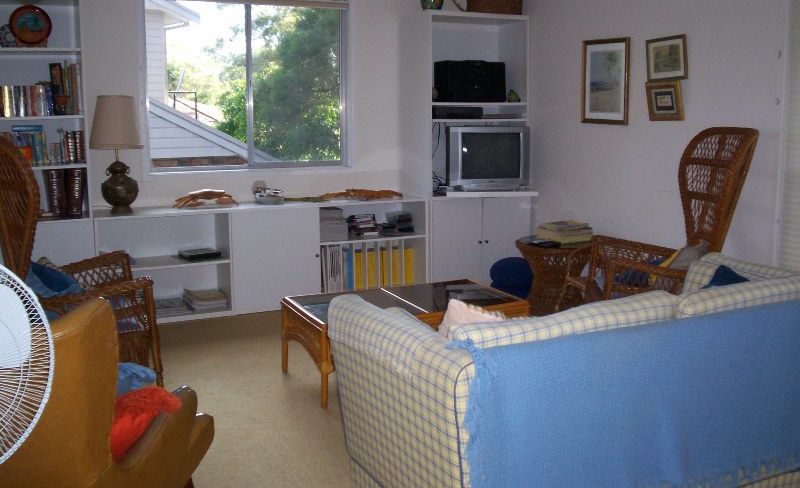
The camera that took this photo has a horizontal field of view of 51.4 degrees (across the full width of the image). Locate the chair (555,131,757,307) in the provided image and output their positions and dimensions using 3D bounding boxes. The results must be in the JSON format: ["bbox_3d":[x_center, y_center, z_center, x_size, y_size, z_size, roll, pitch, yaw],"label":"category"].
[{"bbox_3d":[1.323,0.033,4.194,0.858,1.228,0.845,0,9,4],"label":"chair"}]

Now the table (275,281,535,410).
[{"bbox_3d":[0.024,0.465,4.205,1.105,0.390,0.663,-4,10,-24],"label":"table"}]

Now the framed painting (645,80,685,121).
[{"bbox_3d":[1.562,-0.842,4.915,0.033,0.230,0.290,-4,10,-24],"label":"framed painting"}]

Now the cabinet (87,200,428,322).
[{"bbox_3d":[-0.924,0.076,5.768,2.249,0.692,0.500,-4,10,-24],"label":"cabinet"}]

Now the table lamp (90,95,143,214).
[{"bbox_3d":[-1.782,-0.567,5.291,0.332,0.744,0.332,-4,10,-24],"label":"table lamp"}]

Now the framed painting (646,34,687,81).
[{"bbox_3d":[1.560,-1.085,4.877,0.030,0.251,0.329,-4,10,-24],"label":"framed painting"}]

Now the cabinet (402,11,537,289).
[{"bbox_3d":[0.494,-0.680,6.312,0.852,1.998,0.507,-4,10,-24],"label":"cabinet"}]

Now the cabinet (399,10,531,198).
[{"bbox_3d":[0.480,-1.020,6.254,0.826,1.308,0.507,-4,10,-24],"label":"cabinet"}]

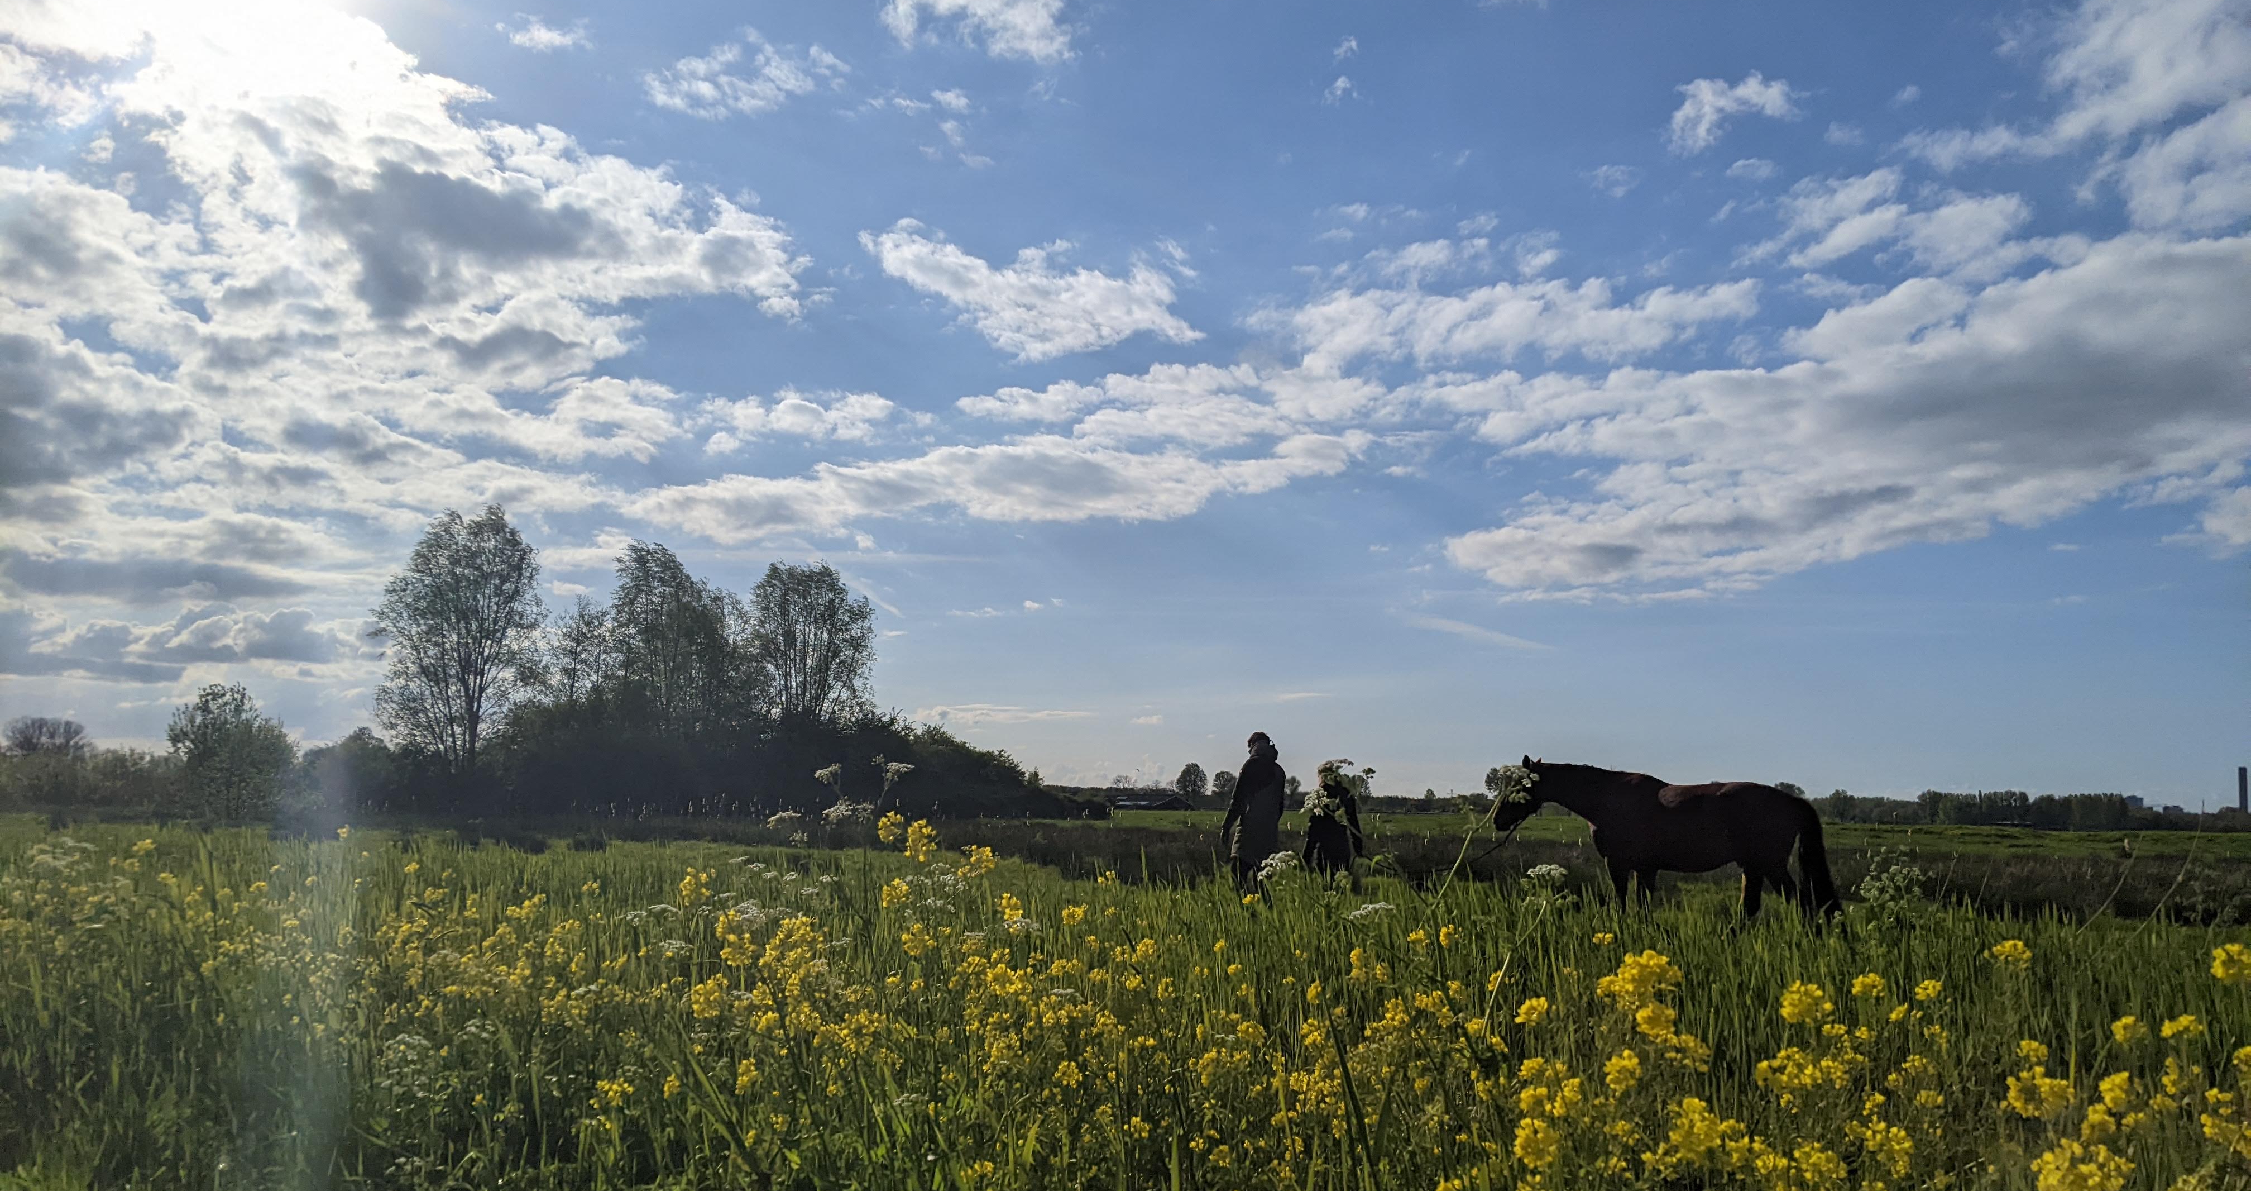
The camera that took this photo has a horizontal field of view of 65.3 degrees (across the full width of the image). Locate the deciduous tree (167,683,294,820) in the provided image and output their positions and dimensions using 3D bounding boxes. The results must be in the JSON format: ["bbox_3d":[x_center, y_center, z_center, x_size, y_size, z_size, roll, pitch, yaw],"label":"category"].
[{"bbox_3d":[-28.520,4.940,56.000,4.040,4.320,3.840,4,-8,-27],"label":"deciduous tree"}]

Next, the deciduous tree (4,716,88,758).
[{"bbox_3d":[-92.320,13.970,150.000,7.510,7.360,7.140,5,-8,-31],"label":"deciduous tree"}]

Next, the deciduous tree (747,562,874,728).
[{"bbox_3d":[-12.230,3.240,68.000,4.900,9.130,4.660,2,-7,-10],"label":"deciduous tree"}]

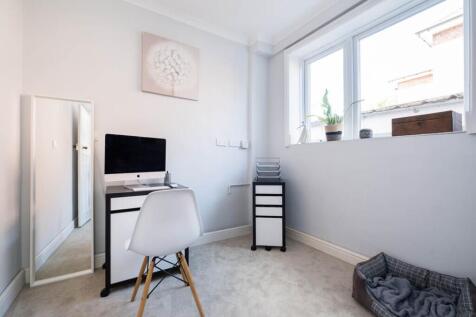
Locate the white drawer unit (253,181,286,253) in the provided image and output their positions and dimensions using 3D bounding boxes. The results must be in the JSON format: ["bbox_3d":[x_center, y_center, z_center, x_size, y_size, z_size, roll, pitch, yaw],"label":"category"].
[{"bbox_3d":[0.362,0.642,2.419,0.350,0.750,0.500,0,0,5],"label":"white drawer unit"}]

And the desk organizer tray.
[{"bbox_3d":[0.362,0.127,2.409,0.260,0.280,0.320,0,0,5],"label":"desk organizer tray"}]

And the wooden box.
[{"bbox_3d":[1.435,-0.245,1.526,0.190,0.144,0.344,0,0,-31],"label":"wooden box"}]

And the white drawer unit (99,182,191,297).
[{"bbox_3d":[-0.829,0.638,1.823,0.620,0.750,0.490,0,0,-31],"label":"white drawer unit"}]

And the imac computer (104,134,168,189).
[{"bbox_3d":[-0.910,0.038,1.788,0.170,0.450,0.528,0,0,38],"label":"imac computer"}]

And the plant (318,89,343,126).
[{"bbox_3d":[1.015,-0.558,2.178,0.170,0.377,0.190,0,0,-31],"label":"plant"}]

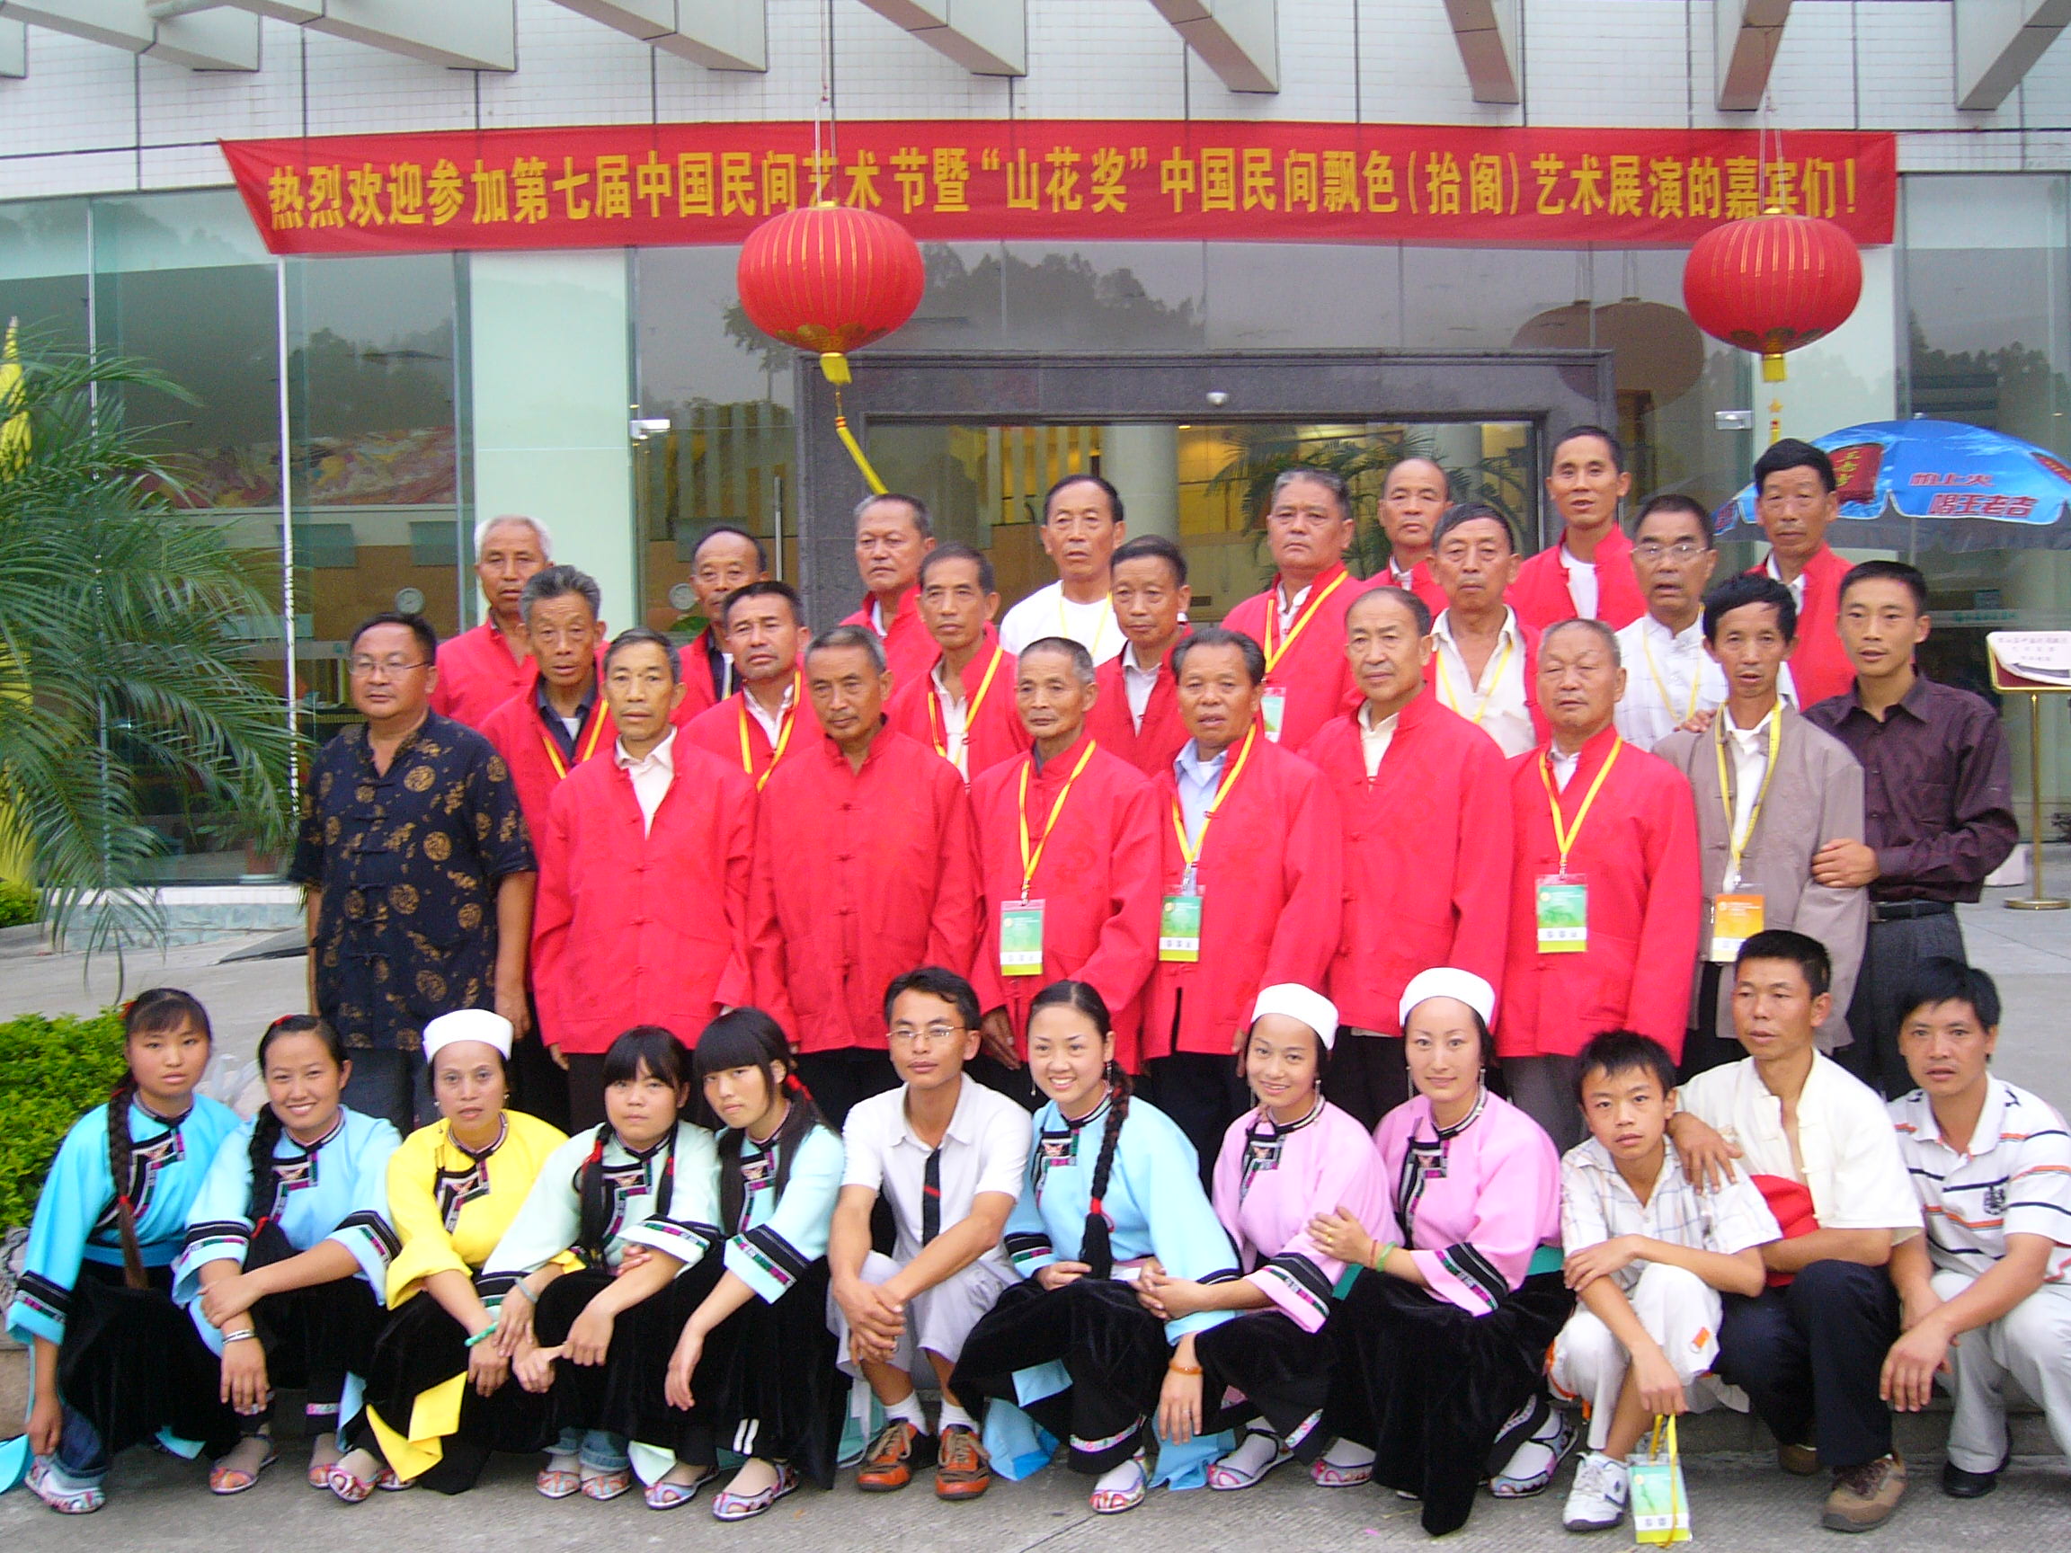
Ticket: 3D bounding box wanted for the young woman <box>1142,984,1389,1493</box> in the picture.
[{"bbox_3d":[0.484,0.890,4.623,0.470,0.936,0.600,-1,0,24],"label":"young woman"}]

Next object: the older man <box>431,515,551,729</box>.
[{"bbox_3d":[-1.300,0.171,5.700,0.460,1.640,0.300,-1,1,-4],"label":"older man"}]

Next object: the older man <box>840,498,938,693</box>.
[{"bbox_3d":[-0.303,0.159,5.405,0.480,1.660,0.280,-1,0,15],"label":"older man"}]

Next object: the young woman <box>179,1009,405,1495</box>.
[{"bbox_3d":[-1.534,0.947,4.723,0.460,0.902,0.600,-1,0,-3],"label":"young woman"}]

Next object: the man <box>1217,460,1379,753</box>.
[{"bbox_3d":[0.649,0.095,5.480,0.480,1.670,0.320,-1,1,25],"label":"man"}]

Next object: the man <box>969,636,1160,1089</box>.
[{"bbox_3d":[0.077,0.481,4.968,0.460,1.566,0.310,-1,0,21],"label":"man"}]

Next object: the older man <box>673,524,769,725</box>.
[{"bbox_3d":[-0.746,0.194,5.680,0.450,1.640,0.300,-1,1,4],"label":"older man"}]

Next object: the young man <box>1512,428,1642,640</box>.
[{"bbox_3d":[1.314,0.019,5.355,0.480,1.680,0.280,-1,0,15],"label":"young man"}]

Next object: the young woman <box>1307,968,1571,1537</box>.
[{"bbox_3d":[0.799,0.884,4.423,0.500,1.010,0.640,-1,0,24],"label":"young woman"}]

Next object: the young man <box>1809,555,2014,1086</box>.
[{"bbox_3d":[1.831,0.389,4.758,0.520,1.682,0.360,-1,0,30],"label":"young man"}]

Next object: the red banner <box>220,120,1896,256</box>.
[{"bbox_3d":[0.125,-3.363,13.000,9.600,0.730,0.090,0,0,-2],"label":"red banner"}]

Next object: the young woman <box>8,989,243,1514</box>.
[{"bbox_3d":[-1.868,0.947,4.700,0.480,1.016,0.600,-2,1,-17],"label":"young woman"}]

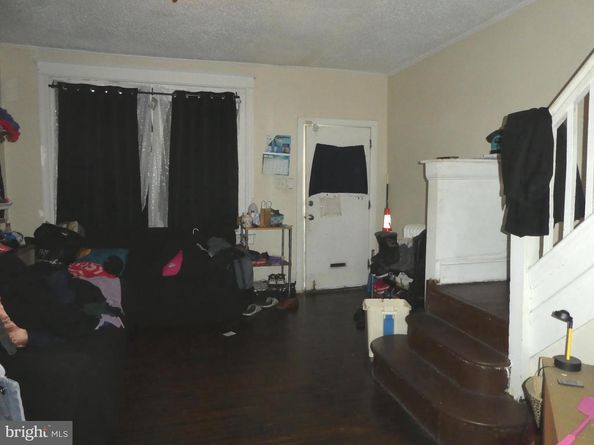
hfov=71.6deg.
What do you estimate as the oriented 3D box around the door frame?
[{"bbox_3d":[0.503,-0.195,5.206,1.035,2.153,0.120,-1,6,-15],"label":"door frame"}]

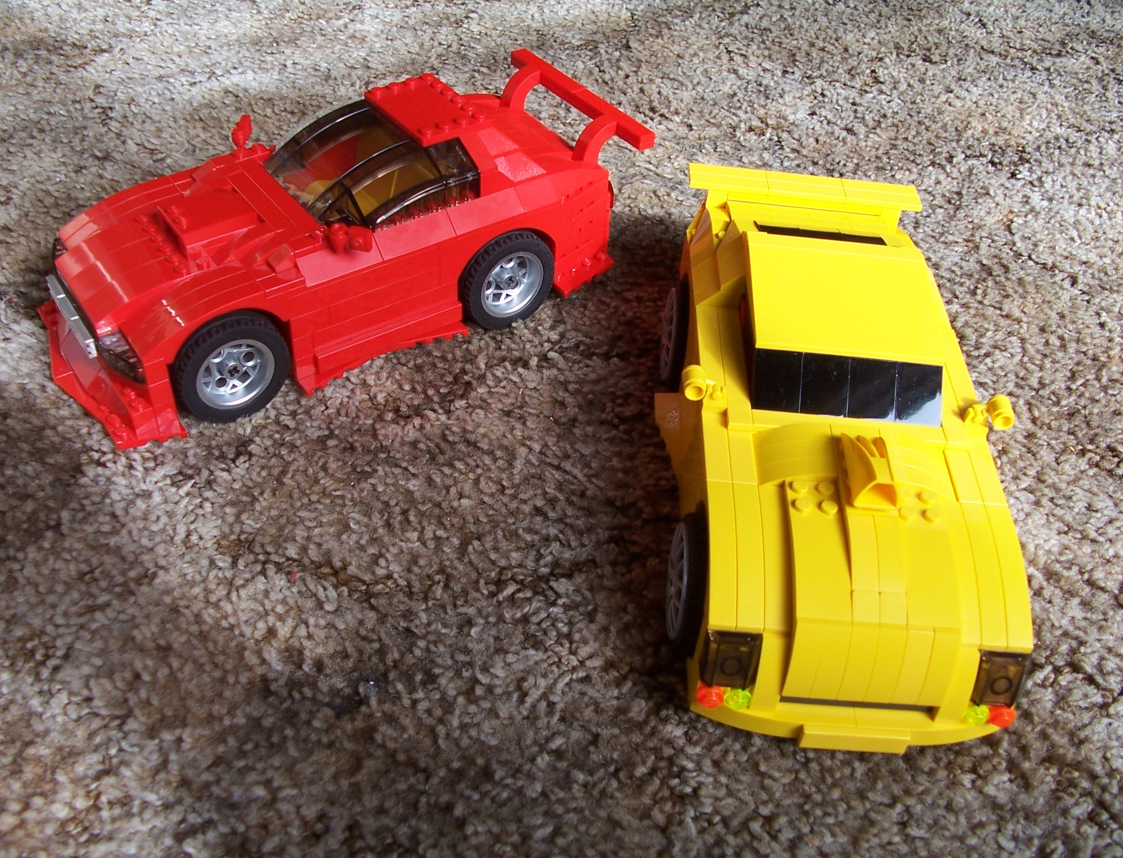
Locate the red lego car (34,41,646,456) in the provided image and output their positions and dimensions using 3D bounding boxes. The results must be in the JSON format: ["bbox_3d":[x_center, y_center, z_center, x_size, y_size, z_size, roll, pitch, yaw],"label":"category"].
[{"bbox_3d":[-0.090,-0.086,0.471,0.246,0.079,0.112,-24,48,-27],"label":"red lego car"}]

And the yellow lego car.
[{"bbox_3d":[0.095,-0.006,0.415,0.112,0.082,0.238,5,44,-2],"label":"yellow lego car"}]

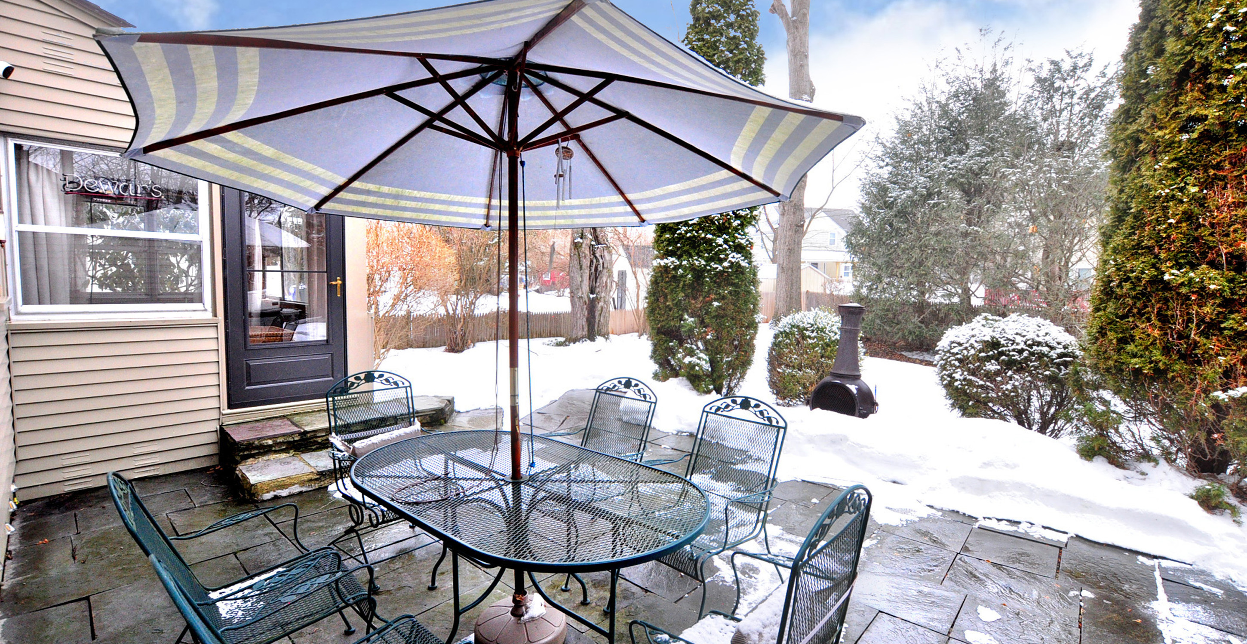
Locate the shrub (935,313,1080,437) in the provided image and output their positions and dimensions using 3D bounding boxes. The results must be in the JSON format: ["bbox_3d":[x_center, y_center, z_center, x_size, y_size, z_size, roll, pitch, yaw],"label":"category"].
[{"bbox_3d":[3.714,0.548,5.074,1.220,1.280,1.200,0,2,0],"label":"shrub"}]

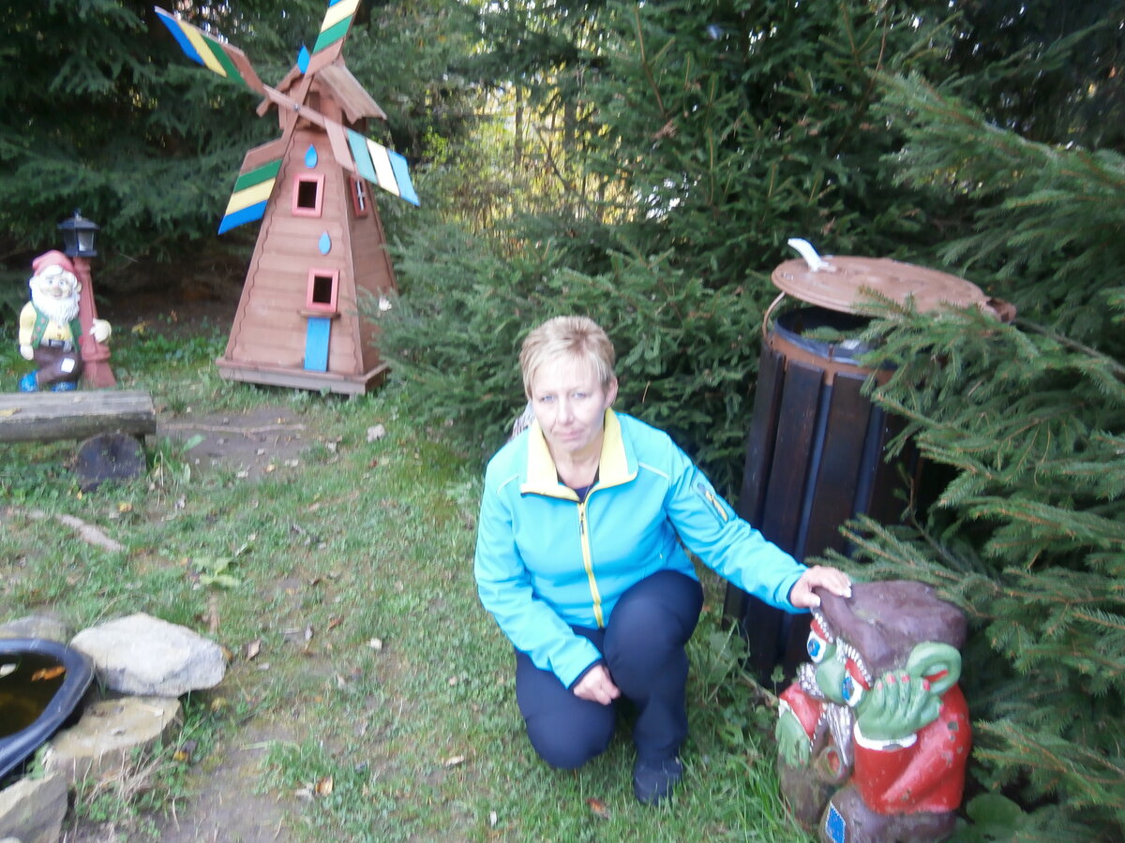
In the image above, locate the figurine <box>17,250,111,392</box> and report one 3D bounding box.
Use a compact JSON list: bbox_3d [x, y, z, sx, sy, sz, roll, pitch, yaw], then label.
[{"bbox_3d":[-2.236,-0.457,3.799,0.380,0.640,0.300,-8,24,-23],"label":"figurine"}]

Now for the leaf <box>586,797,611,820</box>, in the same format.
[{"bbox_3d":[0.073,0.778,1.700,0.037,0.020,0.062,-16,29,-38],"label":"leaf"}]

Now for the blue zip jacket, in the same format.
[{"bbox_3d":[0.141,0.218,1.811,0.630,0.570,0.460,2,22,0],"label":"blue zip jacket"}]

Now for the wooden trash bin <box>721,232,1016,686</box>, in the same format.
[{"bbox_3d":[0.691,0.113,2.100,0.470,1.010,0.470,2,22,0],"label":"wooden trash bin"}]

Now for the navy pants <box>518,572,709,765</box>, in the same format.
[{"bbox_3d":[0.098,0.424,1.938,0.400,0.500,0.540,3,22,2],"label":"navy pants"}]

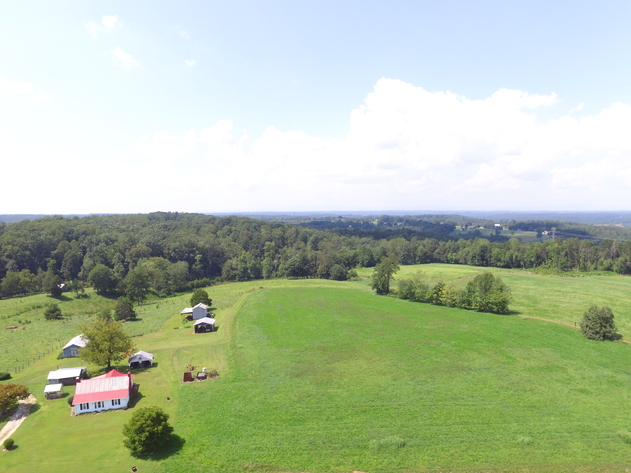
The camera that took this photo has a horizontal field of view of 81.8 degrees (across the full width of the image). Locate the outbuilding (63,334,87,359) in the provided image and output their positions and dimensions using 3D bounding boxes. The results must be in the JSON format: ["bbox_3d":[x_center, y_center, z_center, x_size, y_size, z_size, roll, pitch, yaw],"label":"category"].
[{"bbox_3d":[-87.103,40.082,134.357,6.760,4.580,11.340,-1,4,-17],"label":"outbuilding"}]

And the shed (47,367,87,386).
[{"bbox_3d":[-74.810,42.052,109.991,8.280,3.920,5.780,-1,4,-15],"label":"shed"}]

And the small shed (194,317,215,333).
[{"bbox_3d":[-47.801,38.313,157.581,7.790,4.580,6.210,-1,4,-10],"label":"small shed"}]

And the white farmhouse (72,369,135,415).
[{"bbox_3d":[-55.598,40.623,97.220,12.170,6.720,11.110,-1,4,-16],"label":"white farmhouse"}]

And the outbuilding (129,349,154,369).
[{"bbox_3d":[-58.031,41.095,122.024,6.880,4.030,4.440,-1,4,-17],"label":"outbuilding"}]

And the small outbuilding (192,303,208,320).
[{"bbox_3d":[-55.838,36.290,176.949,6.310,6.000,5.960,-1,4,-13],"label":"small outbuilding"}]

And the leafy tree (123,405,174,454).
[{"bbox_3d":[-35.924,41.725,78.714,9.810,8.600,9.810,0,4,0],"label":"leafy tree"}]

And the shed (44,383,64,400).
[{"bbox_3d":[-72.753,43.203,101.553,3.760,2.780,2.730,-1,4,-17],"label":"shed"}]

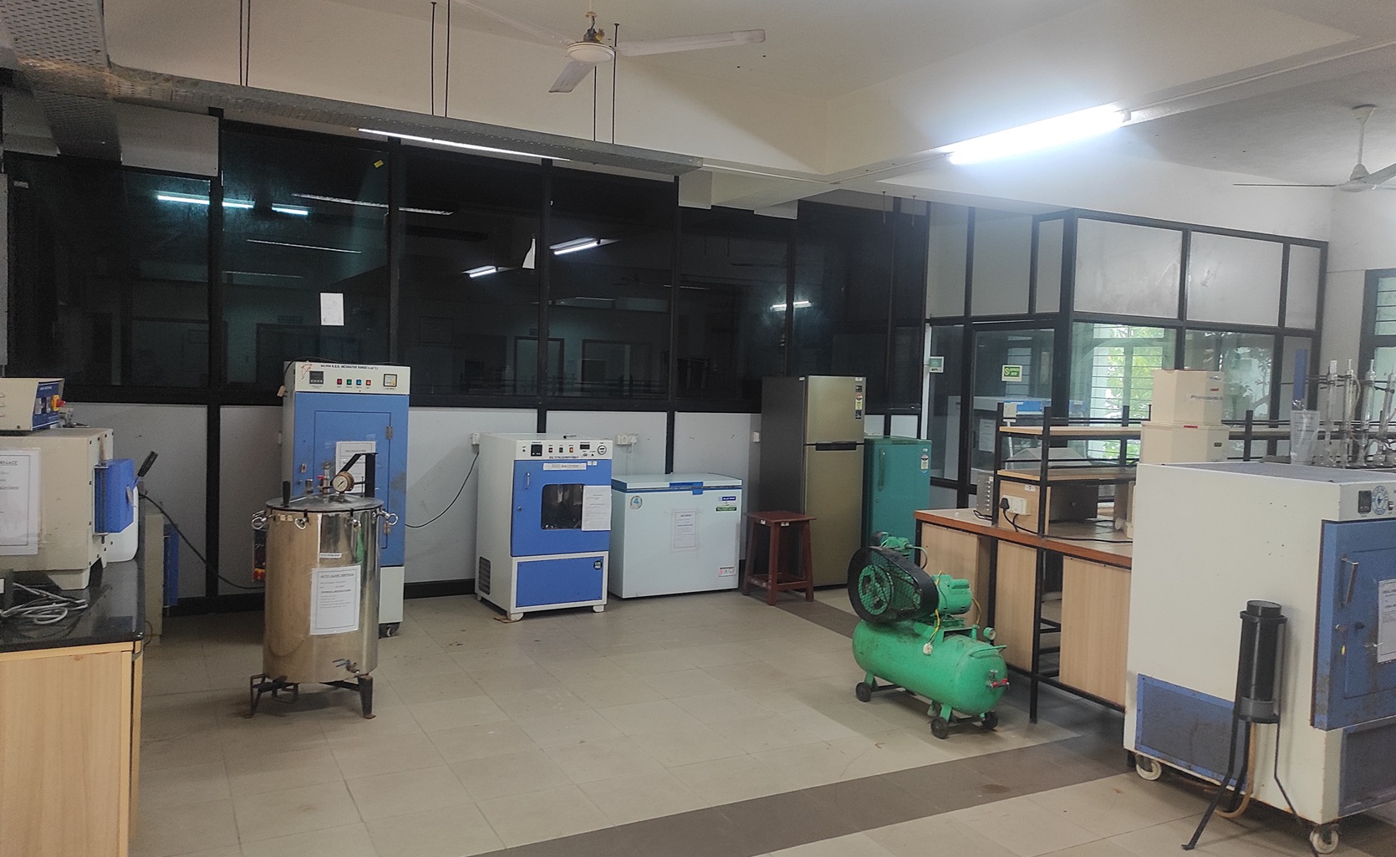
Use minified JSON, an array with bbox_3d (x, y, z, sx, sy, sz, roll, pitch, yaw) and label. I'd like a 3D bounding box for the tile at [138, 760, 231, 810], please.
[{"bbox_3d":[-2.002,1.369,3.836,0.400,0.010,0.400,0,4,-28],"label":"tile"}]

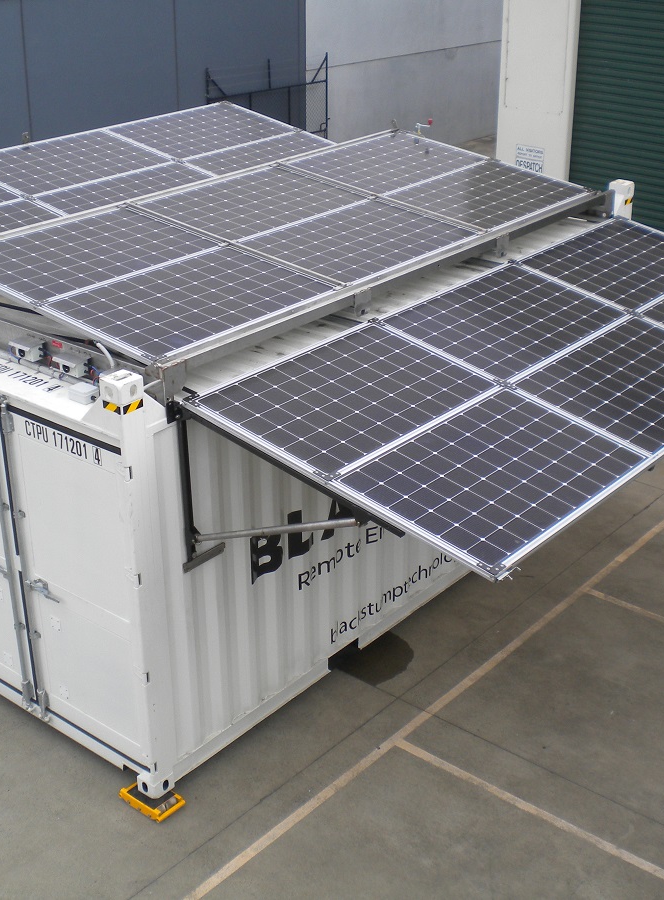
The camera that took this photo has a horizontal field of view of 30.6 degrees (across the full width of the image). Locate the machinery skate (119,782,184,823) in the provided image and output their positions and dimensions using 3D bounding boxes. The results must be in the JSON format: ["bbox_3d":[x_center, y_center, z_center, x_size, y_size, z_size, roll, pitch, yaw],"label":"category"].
[{"bbox_3d":[-1.173,2.282,7.939,0.370,0.095,0.235,19,31,35],"label":"machinery skate"}]

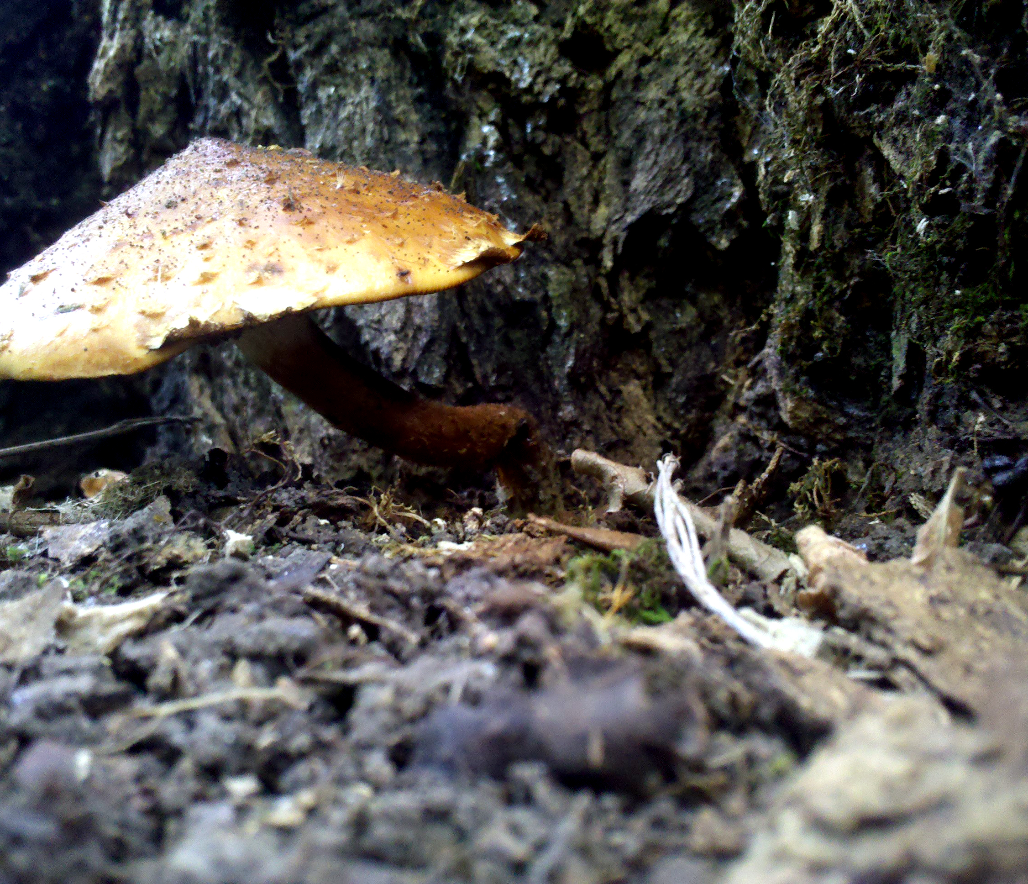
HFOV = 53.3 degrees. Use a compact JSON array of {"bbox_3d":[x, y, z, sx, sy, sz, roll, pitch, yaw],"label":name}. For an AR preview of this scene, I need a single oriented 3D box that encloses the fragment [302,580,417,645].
[{"bbox_3d":[-0.020,0.023,0.136,0.022,0.002,0.002,14,13,36],"label":"fragment"}]

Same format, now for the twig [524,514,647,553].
[{"bbox_3d":[0.013,0.016,0.189,0.025,0.003,0.003,10,9,31],"label":"twig"}]

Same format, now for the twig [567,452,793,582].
[{"bbox_3d":[0.030,0.013,0.195,0.006,0.007,0.054,-5,23,-43],"label":"twig"}]

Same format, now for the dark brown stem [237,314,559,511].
[{"bbox_3d":[-0.024,-0.007,0.203,0.064,0.041,0.018,0,5,0],"label":"dark brown stem"}]

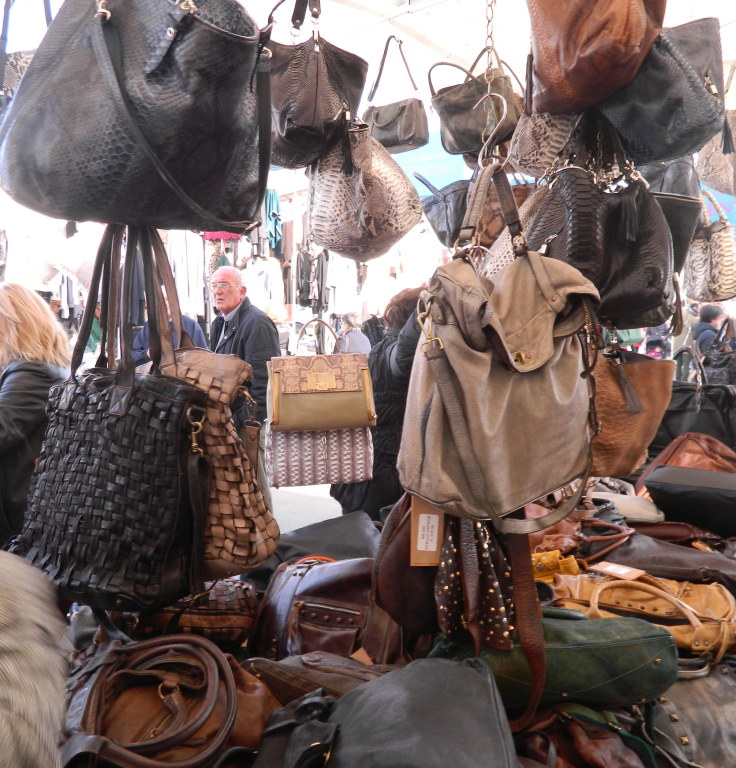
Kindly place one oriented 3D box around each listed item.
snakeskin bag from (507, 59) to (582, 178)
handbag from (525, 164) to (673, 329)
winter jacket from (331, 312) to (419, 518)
[{"bbox_3d":[0.493,-0.693,2.100,0.310,0.360,0.160,1,4,14],"label":"snakeskin bag"},{"bbox_3d":[0.510,-0.303,1.850,0.340,0.360,0.170,2,4,20],"label":"handbag"},{"bbox_3d":[0.128,0.137,3.600,0.440,0.850,0.520,-3,5,-38],"label":"winter jacket"}]

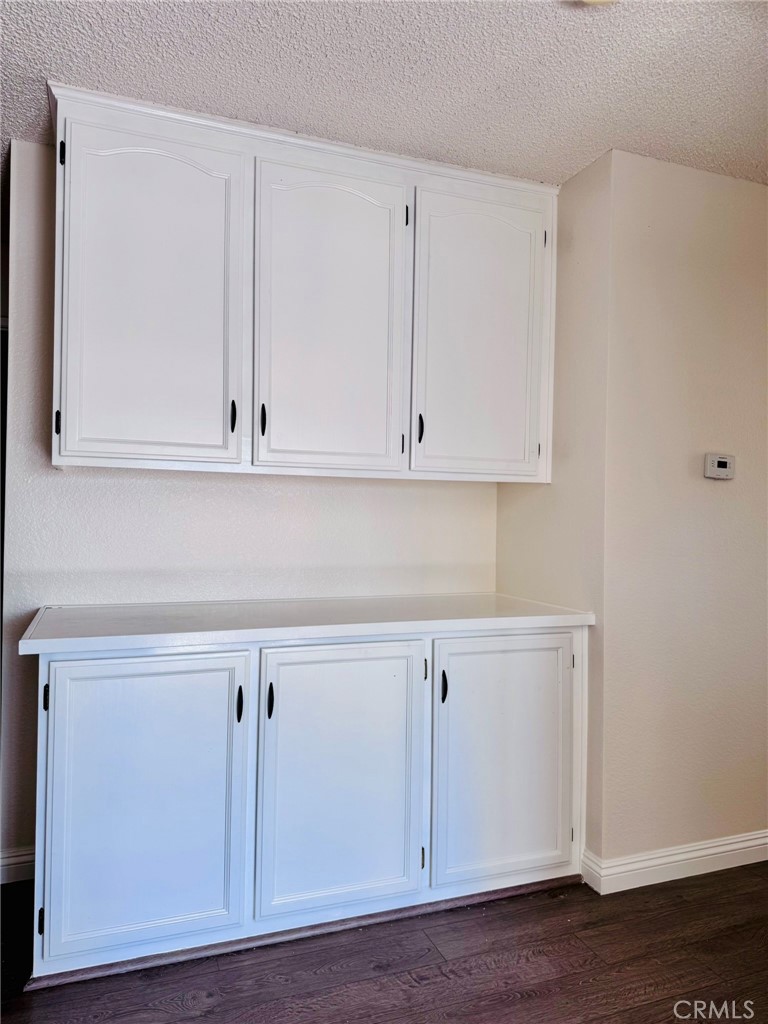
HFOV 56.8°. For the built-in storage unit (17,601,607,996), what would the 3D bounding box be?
[{"bbox_3d":[-0.217,0.784,2.389,1.710,0.907,0.630,1,0,-21],"label":"built-in storage unit"}]

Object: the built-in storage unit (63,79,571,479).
[{"bbox_3d":[-0.225,-0.662,2.492,1.685,1.084,0.400,1,0,-21],"label":"built-in storage unit"}]

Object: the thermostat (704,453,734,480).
[{"bbox_3d":[1.173,-0.157,2.477,0.110,0.083,0.026,1,0,-21],"label":"thermostat"}]

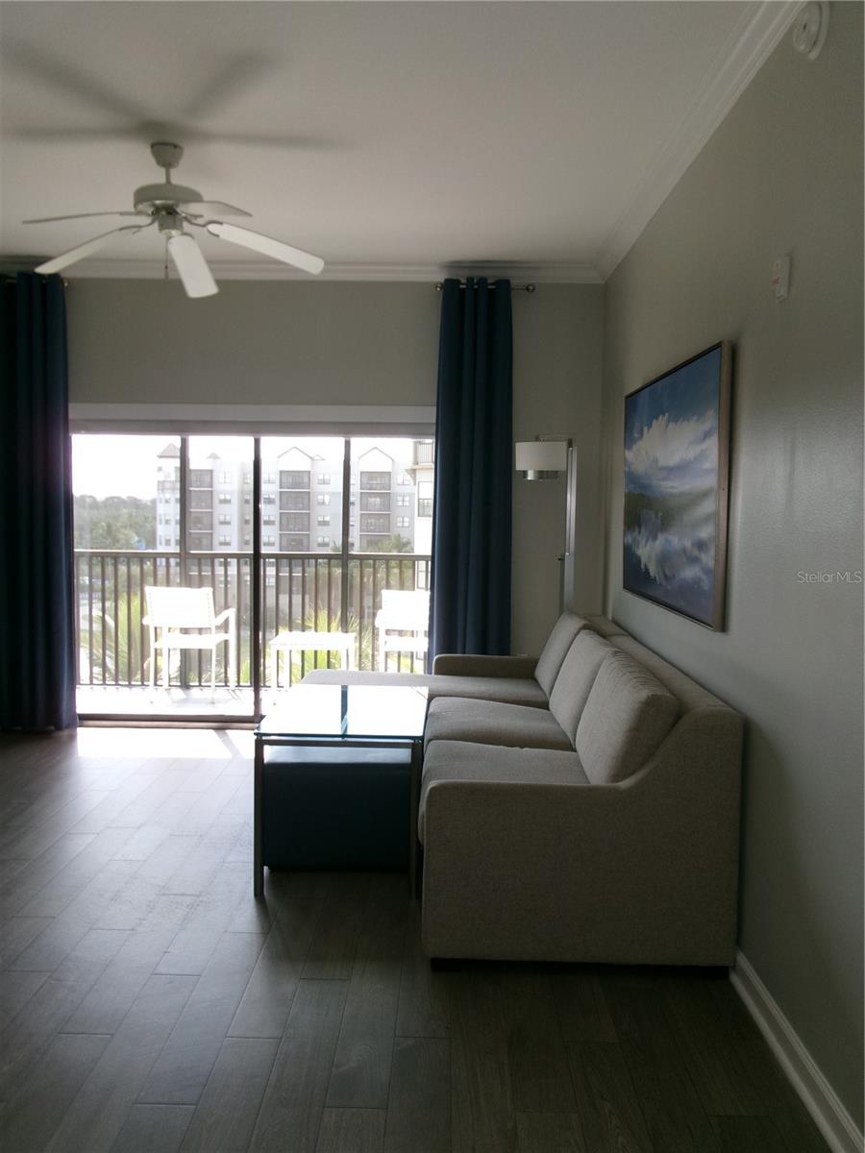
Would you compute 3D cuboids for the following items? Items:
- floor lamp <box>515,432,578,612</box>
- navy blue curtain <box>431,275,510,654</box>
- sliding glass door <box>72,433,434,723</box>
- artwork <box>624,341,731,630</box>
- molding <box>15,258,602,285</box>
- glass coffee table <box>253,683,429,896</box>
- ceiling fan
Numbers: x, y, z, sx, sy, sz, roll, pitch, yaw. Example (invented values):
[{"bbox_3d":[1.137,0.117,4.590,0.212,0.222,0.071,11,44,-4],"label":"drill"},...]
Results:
[{"bbox_3d":[0.657,0.116,5.508,0.382,1.867,0.309,1,4,1],"label":"floor lamp"},{"bbox_3d":[0.235,-0.381,5.574,0.492,2.749,0.125,1,4,1],"label":"navy blue curtain"},{"bbox_3d":[-1.165,0.005,5.974,2.367,1.940,0.118,1,4,1],"label":"sliding glass door"},{"bbox_3d":[0.961,-0.356,3.833,0.040,0.941,1.580,1,4,1],"label":"artwork"},{"bbox_3d":[-0.794,-1.813,5.525,3.631,0.103,0.103,1,4,1],"label":"molding"},{"bbox_3d":[-0.341,0.852,3.931,0.634,0.620,0.978,1,4,1],"label":"glass coffee table"},{"bbox_3d":[-1.047,-1.474,3.689,1.264,0.470,1.264,1,4,1],"label":"ceiling fan"}]

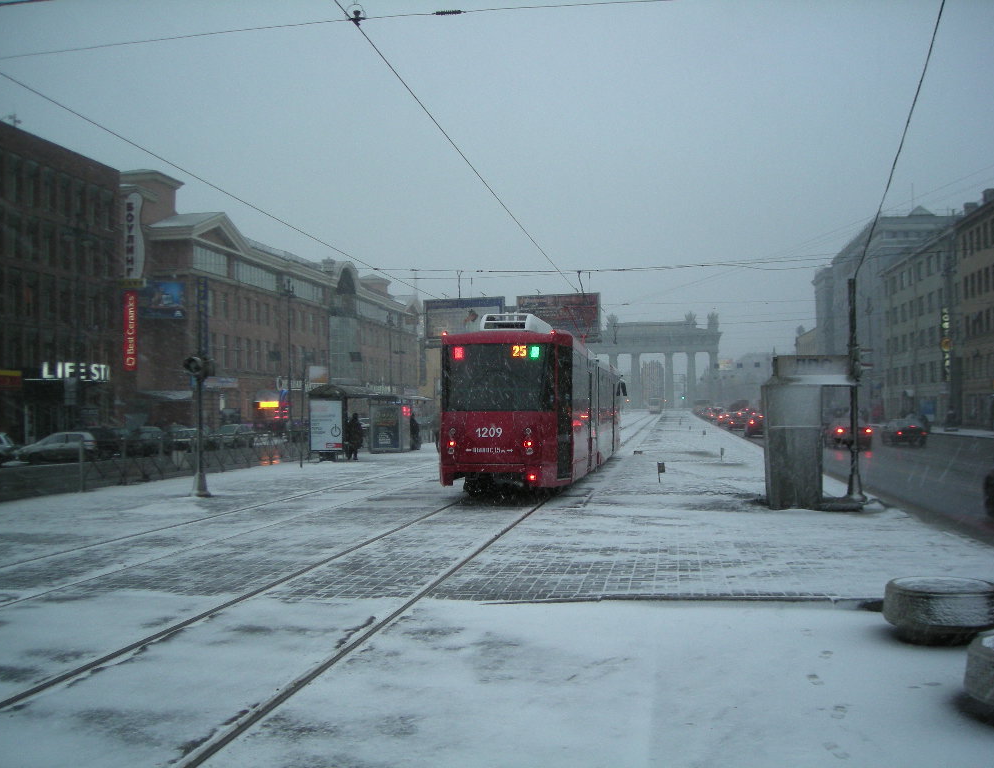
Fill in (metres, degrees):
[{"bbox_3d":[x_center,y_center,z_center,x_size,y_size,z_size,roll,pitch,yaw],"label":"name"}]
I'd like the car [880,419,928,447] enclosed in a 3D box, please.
[{"bbox_3d":[21.345,2.584,54.620,1.720,1.440,4.300,-1,-1,9],"label":"car"}]

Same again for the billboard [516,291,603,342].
[{"bbox_3d":[7.451,-8.118,126.000,10.400,5.900,0.800,-1,-1,12],"label":"billboard"}]

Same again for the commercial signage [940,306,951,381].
[{"bbox_3d":[40.718,-3.677,94.000,1.100,6.700,0.300,-1,-1,9],"label":"commercial signage"}]

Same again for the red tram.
[{"bbox_3d":[1.867,0.604,29.257,2.500,3.400,20.600,-1,-1,9],"label":"red tram"}]

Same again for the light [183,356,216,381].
[{"bbox_3d":[-6.089,-0.314,21.200,0.570,0.480,0.400,-1,-1,15],"label":"light"}]

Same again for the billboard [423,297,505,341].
[{"bbox_3d":[-2.433,-4.828,77.500,6.200,3.200,0.400,-1,-1,12],"label":"billboard"}]

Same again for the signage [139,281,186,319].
[{"bbox_3d":[-26.570,-6.653,82.000,4.100,3.050,0.200,-1,-1,9],"label":"signage"}]

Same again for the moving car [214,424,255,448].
[{"bbox_3d":[-16.496,3.304,65.000,1.700,1.500,4.000,-1,-1,9],"label":"moving car"}]

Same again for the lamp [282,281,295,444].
[{"bbox_3d":[-14.699,-1.505,73.000,0.850,11.500,0.800,-1,-1,9],"label":"lamp"}]

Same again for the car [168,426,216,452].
[{"bbox_3d":[-17.649,3.190,60.000,1.700,1.480,4.100,-1,-1,9],"label":"car"}]

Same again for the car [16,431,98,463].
[{"bbox_3d":[-21.697,3.118,51.000,3.850,1.460,1.680,0,-1,-14],"label":"car"}]

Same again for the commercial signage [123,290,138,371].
[{"bbox_3d":[-24.778,-3.613,70.000,0.950,5.400,0.200,-1,-1,9],"label":"commercial signage"}]

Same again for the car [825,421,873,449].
[{"bbox_3d":[17.007,2.452,50.420,1.720,1.430,4.300,-1,-1,9],"label":"car"}]

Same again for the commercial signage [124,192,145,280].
[{"bbox_3d":[-24.508,-9.963,70.000,1.500,5.900,0.300,-1,-1,9],"label":"commercial signage"}]

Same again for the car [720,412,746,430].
[{"bbox_3d":[18.823,2.934,81.000,1.750,1.450,4.400,-1,-1,9],"label":"car"}]

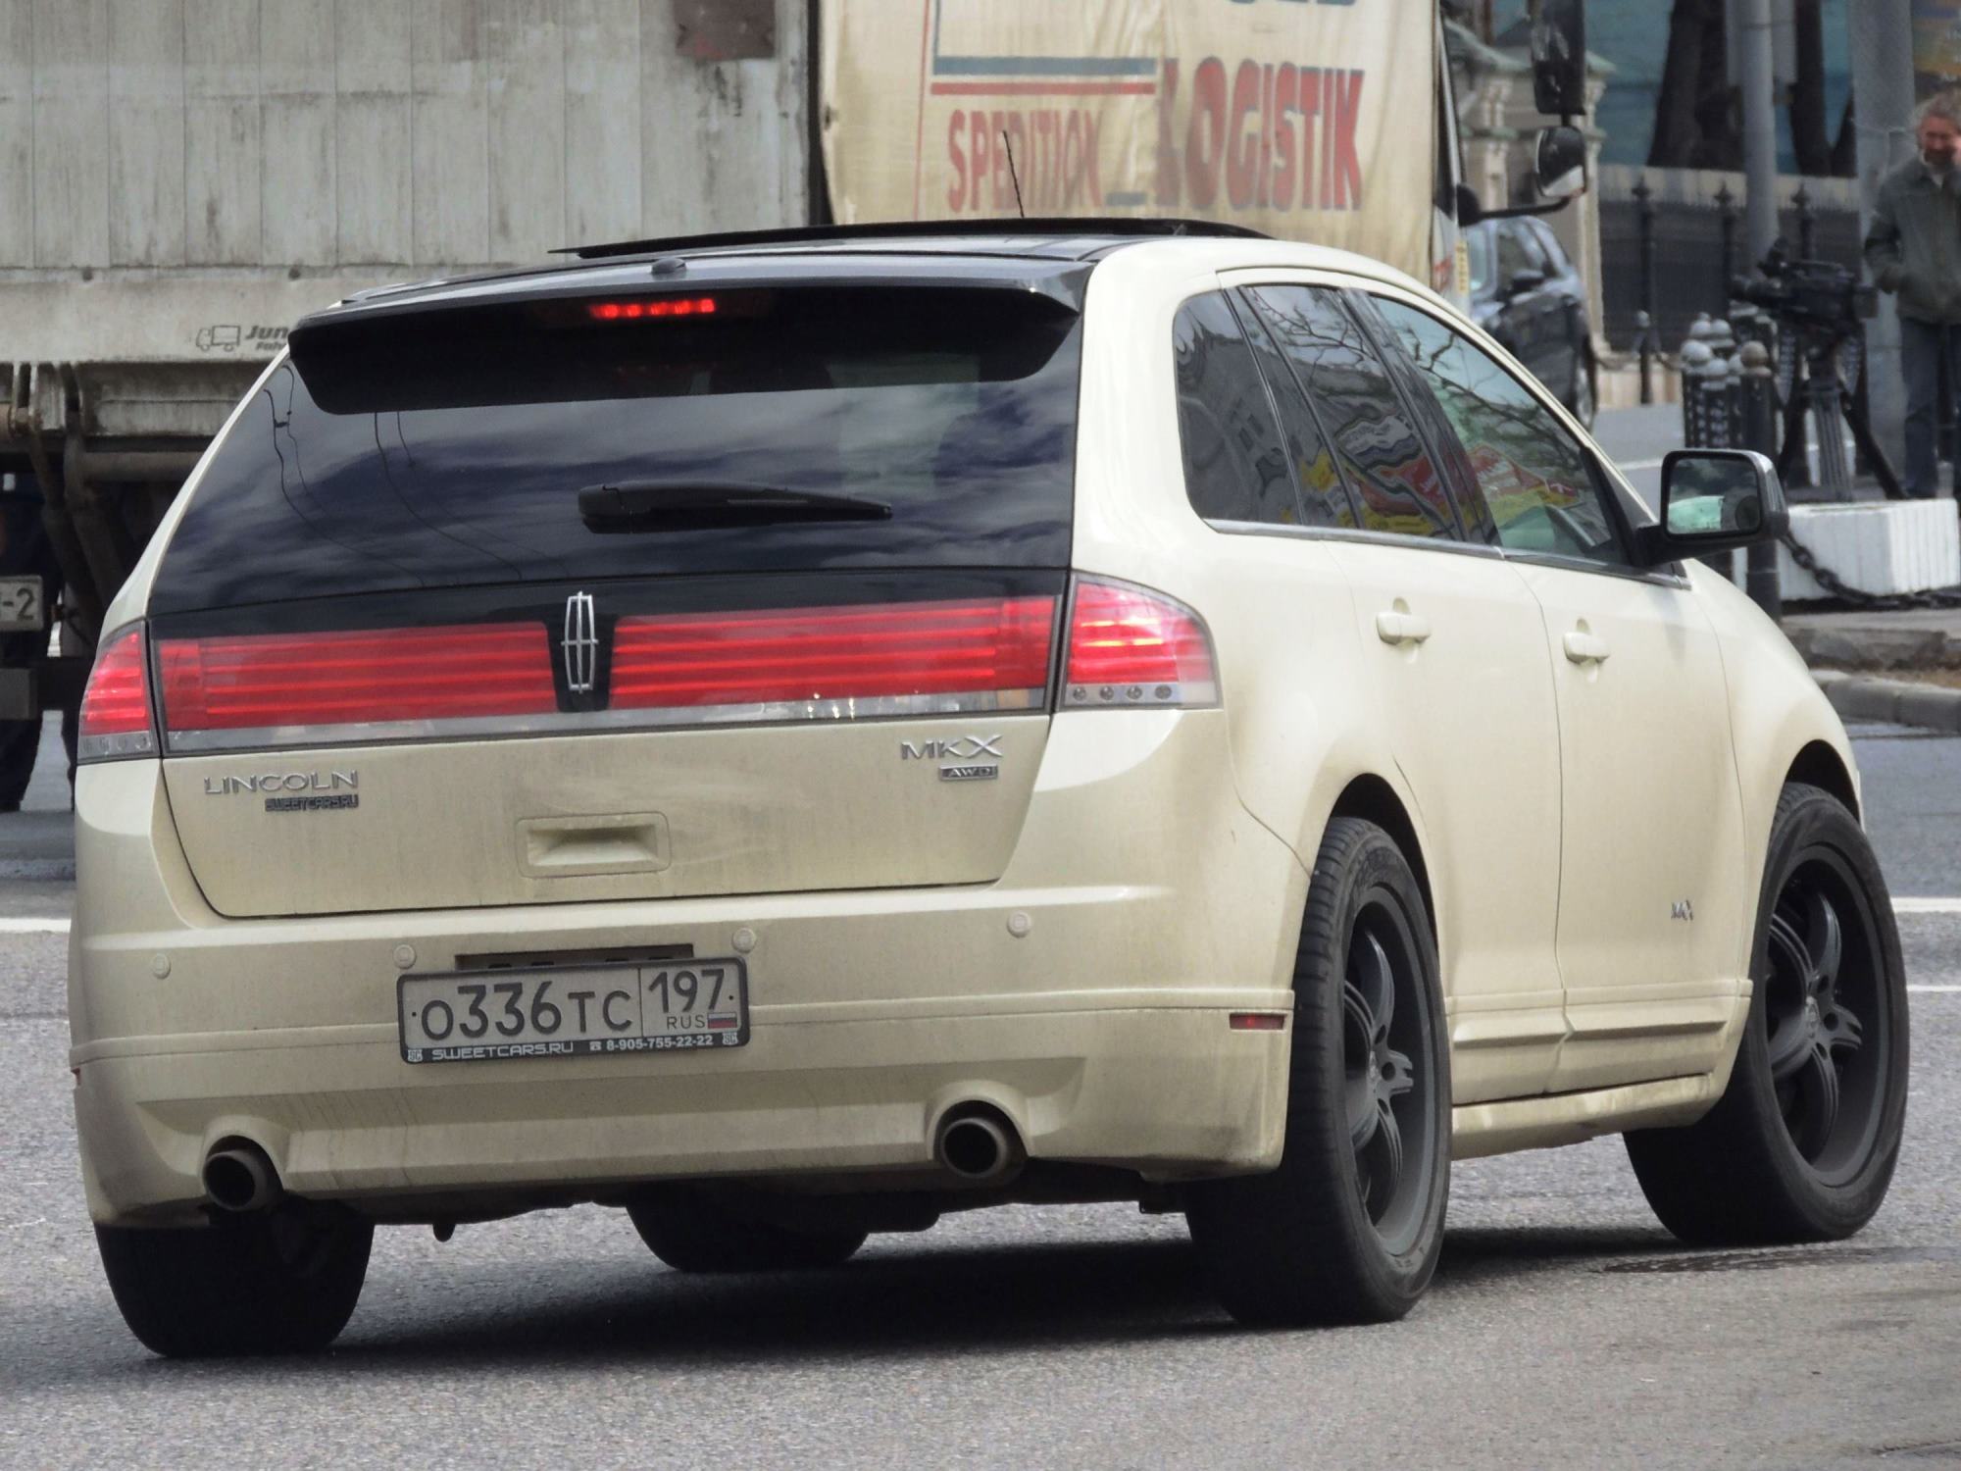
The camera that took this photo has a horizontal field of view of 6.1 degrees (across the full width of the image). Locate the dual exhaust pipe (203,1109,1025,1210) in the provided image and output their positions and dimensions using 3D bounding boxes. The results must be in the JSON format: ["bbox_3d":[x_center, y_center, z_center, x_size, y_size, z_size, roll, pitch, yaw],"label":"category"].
[{"bbox_3d":[-0.529,0.624,27.022,1.240,0.100,0.200,-3,0,16],"label":"dual exhaust pipe"}]

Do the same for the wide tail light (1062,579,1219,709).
[{"bbox_3d":[0.233,-0.132,26.931,0.235,0.190,0.165,-3,0,-2],"label":"wide tail light"}]

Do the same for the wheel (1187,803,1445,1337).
[{"bbox_3d":[0.488,0.495,27.448,0.250,0.745,0.745,-3,0,16],"label":"wheel"}]

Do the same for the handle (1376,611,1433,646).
[{"bbox_3d":[0.638,-0.160,27.719,0.045,0.045,0.220,-3,0,16],"label":"handle"}]

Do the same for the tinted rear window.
[{"bbox_3d":[-0.505,-0.444,27.179,1.400,0.120,0.590,-3,41,16],"label":"tinted rear window"}]

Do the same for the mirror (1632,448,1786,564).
[{"bbox_3d":[1.165,-0.365,29.386,0.250,0.180,0.160,-3,0,16],"label":"mirror"}]

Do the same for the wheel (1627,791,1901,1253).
[{"bbox_3d":[1.280,0.458,30.230,0.255,0.757,0.757,-3,0,24],"label":"wheel"}]

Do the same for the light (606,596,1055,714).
[{"bbox_3d":[-0.217,-0.103,26.902,0.650,0.160,0.110,-3,0,11],"label":"light"}]

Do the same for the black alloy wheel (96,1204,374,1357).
[{"bbox_3d":[-1.115,0.575,27.909,0.250,0.745,0.745,-3,0,16],"label":"black alloy wheel"}]

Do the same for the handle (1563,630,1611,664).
[{"bbox_3d":[0.951,-0.140,28.897,0.050,0.050,0.200,-3,0,16],"label":"handle"}]

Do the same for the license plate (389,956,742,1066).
[{"bbox_3d":[-0.591,0.400,26.734,0.530,0.131,0.020,-3,0,16],"label":"license plate"}]

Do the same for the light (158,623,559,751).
[{"bbox_3d":[-0.913,-0.071,27.103,0.635,0.163,0.110,-3,0,21],"label":"light"}]

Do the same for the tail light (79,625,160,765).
[{"bbox_3d":[-1.274,-0.066,27.274,0.190,0.200,0.280,-3,0,16],"label":"tail light"}]

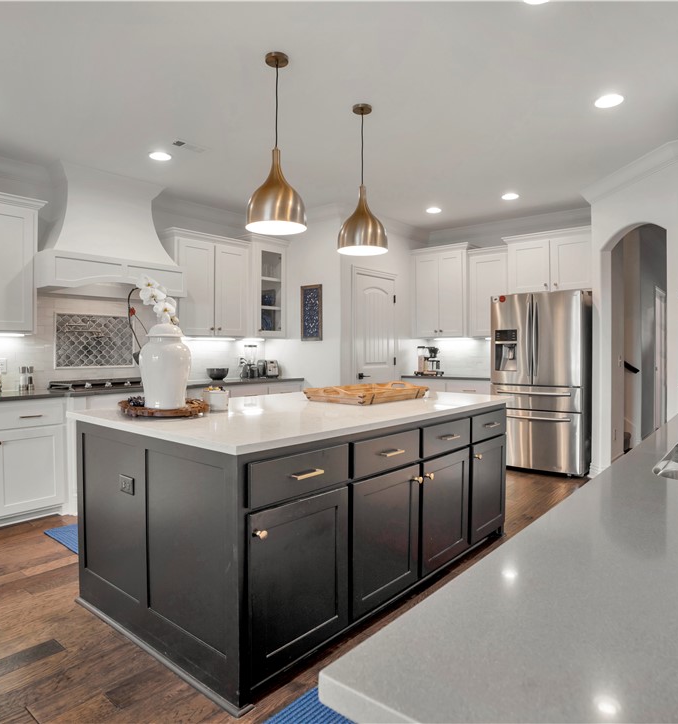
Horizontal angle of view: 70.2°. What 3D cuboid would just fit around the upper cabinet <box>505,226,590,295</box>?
[{"bbox_3d":[2.368,-1.078,5.352,0.940,0.610,0.400,1,1,41],"label":"upper cabinet"}]

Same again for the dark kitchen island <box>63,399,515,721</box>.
[{"bbox_3d":[-0.087,0.697,2.853,1.360,0.907,2.280,1,1,41],"label":"dark kitchen island"}]

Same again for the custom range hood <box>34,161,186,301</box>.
[{"bbox_3d":[-2.006,-1.097,4.263,0.570,1.030,1.170,1,2,42],"label":"custom range hood"}]

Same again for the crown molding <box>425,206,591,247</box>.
[{"bbox_3d":[1.955,-1.581,5.732,2.080,0.150,0.120,1,2,38],"label":"crown molding"}]

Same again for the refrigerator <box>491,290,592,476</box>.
[{"bbox_3d":[2.185,0.227,5.187,0.890,1.800,0.770,1,2,38],"label":"refrigerator"}]

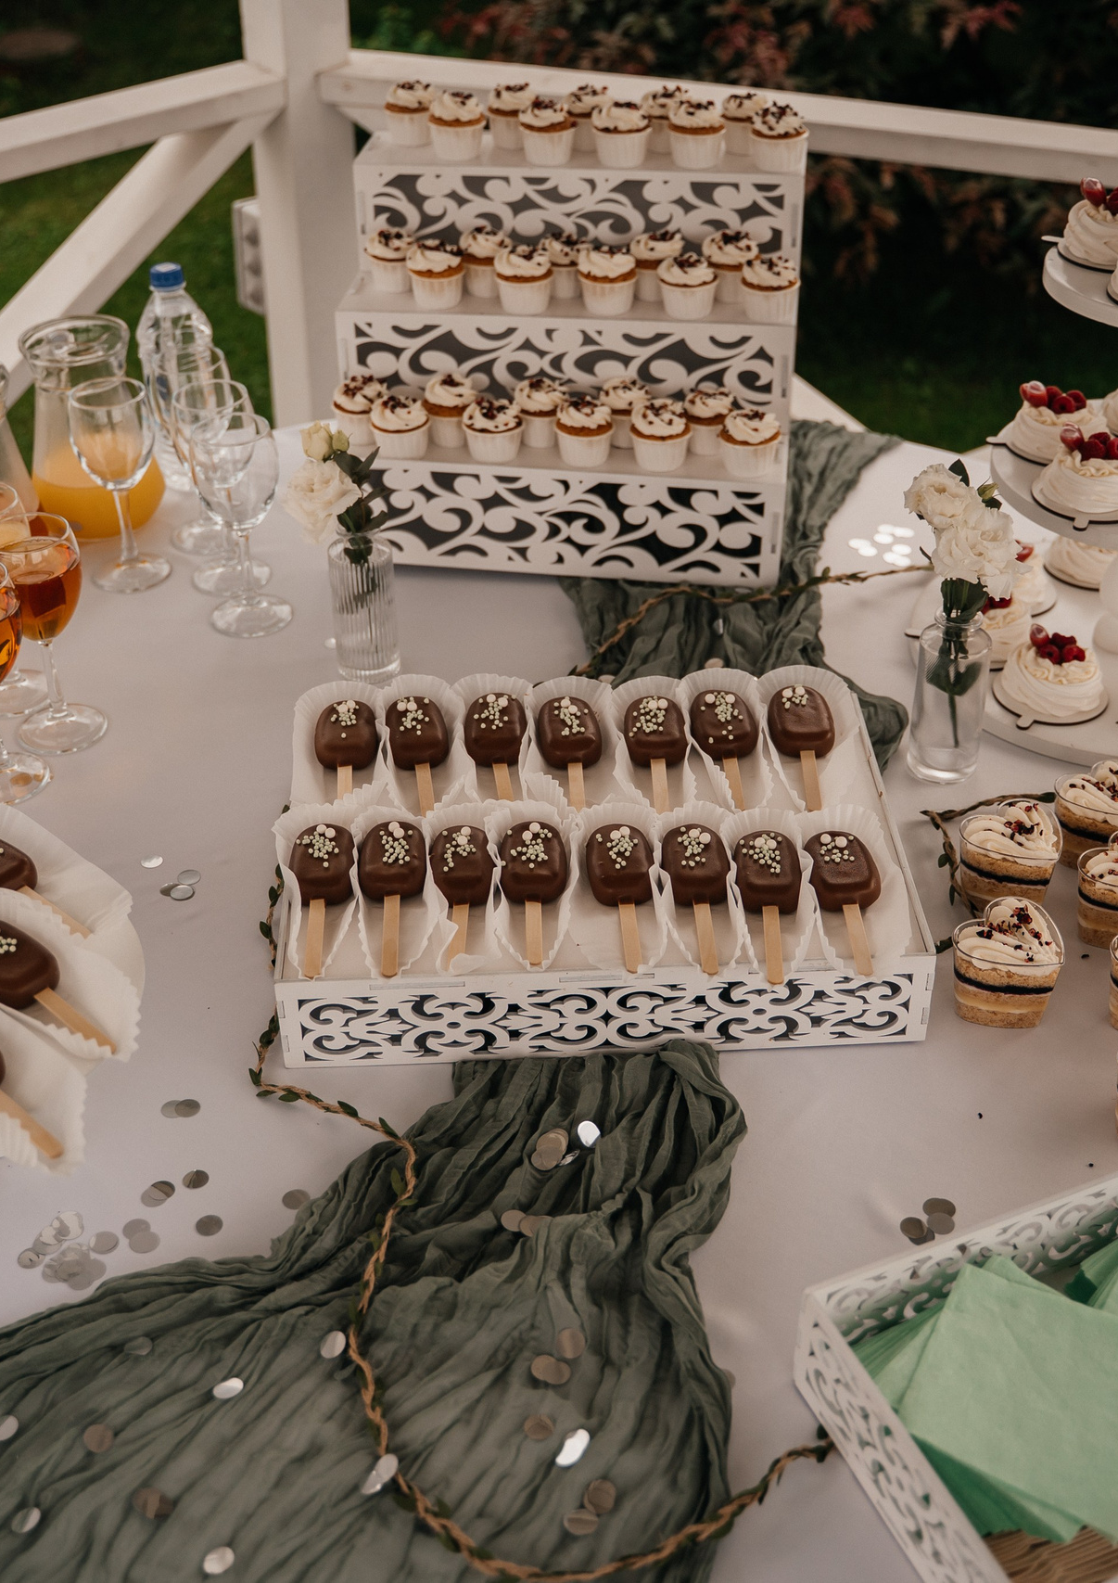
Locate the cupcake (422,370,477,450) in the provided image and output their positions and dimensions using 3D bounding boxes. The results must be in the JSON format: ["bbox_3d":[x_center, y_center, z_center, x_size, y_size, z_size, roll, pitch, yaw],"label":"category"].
[{"bbox_3d":[-0.099,-0.353,1.692,0.051,0.061,0.051,0,35,0],"label":"cupcake"}]

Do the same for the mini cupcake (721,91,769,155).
[{"bbox_3d":[0.174,-0.609,1.679,0.052,0.054,0.052,4,36,7],"label":"mini cupcake"}]

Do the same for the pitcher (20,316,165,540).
[{"bbox_3d":[-0.456,-0.355,1.774,0.132,0.195,0.150,-25,42,-29],"label":"pitcher"}]

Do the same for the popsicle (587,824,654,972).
[{"bbox_3d":[0.044,0.068,1.213,0.046,0.023,0.149,-2,36,-2],"label":"popsicle"}]

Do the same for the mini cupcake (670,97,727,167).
[{"bbox_3d":[0.127,-0.607,1.695,0.054,0.055,0.054,5,36,8],"label":"mini cupcake"}]

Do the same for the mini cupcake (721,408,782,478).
[{"bbox_3d":[0.166,-0.303,1.600,0.054,0.052,0.054,4,36,8],"label":"mini cupcake"}]

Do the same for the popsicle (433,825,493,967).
[{"bbox_3d":[-0.067,0.067,1.217,0.046,0.023,0.143,0,36,1],"label":"popsicle"}]

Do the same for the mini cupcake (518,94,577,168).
[{"bbox_3d":[-0.010,-0.599,1.672,0.052,0.054,0.052,4,36,7],"label":"mini cupcake"}]

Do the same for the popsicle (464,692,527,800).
[{"bbox_3d":[-0.039,-0.020,1.291,0.044,0.022,0.146,-3,41,-4],"label":"popsicle"}]

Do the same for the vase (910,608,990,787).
[{"bbox_3d":[0.298,-0.074,1.406,0.055,0.127,0.055,0,35,0],"label":"vase"}]

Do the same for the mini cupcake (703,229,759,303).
[{"bbox_3d":[0.158,-0.488,1.705,0.055,0.057,0.055,5,36,8],"label":"mini cupcake"}]

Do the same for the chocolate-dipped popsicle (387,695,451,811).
[{"bbox_3d":[-0.102,-0.029,1.370,0.046,0.020,0.155,-5,35,-6],"label":"chocolate-dipped popsicle"}]

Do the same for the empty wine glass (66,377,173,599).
[{"bbox_3d":[-0.395,-0.272,1.659,0.075,0.174,0.075,0,35,0],"label":"empty wine glass"}]

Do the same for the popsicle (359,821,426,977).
[{"bbox_3d":[-0.107,0.069,1.189,0.044,0.022,0.152,-3,36,-1],"label":"popsicle"}]

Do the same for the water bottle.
[{"bbox_3d":[-0.393,-0.427,1.892,0.064,0.225,0.064,0,35,0],"label":"water bottle"}]

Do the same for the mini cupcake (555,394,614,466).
[{"bbox_3d":[0.023,-0.327,1.657,0.051,0.058,0.051,0,35,0],"label":"mini cupcake"}]

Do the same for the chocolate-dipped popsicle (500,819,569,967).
[{"bbox_3d":[-0.017,0.065,1.218,0.046,0.023,0.145,-1,35,0],"label":"chocolate-dipped popsicle"}]

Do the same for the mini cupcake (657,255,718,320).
[{"bbox_3d":[0.121,-0.476,1.739,0.057,0.051,0.057,0,35,0],"label":"mini cupcake"}]

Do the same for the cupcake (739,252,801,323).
[{"bbox_3d":[0.187,-0.445,1.627,0.052,0.054,0.052,4,36,7],"label":"cupcake"}]

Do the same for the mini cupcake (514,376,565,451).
[{"bbox_3d":[-0.017,-0.361,1.756,0.054,0.057,0.054,0,35,0],"label":"mini cupcake"}]

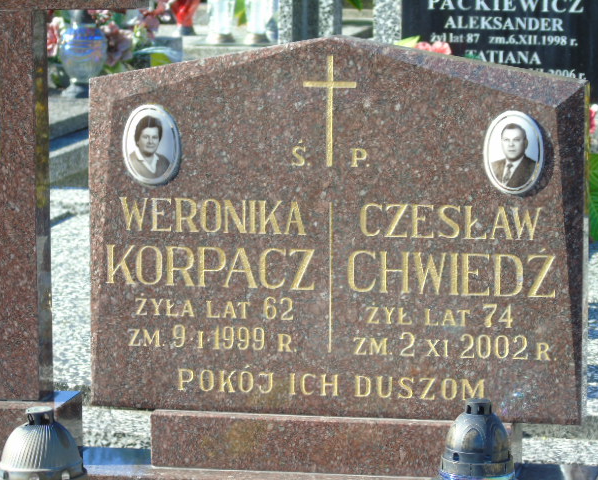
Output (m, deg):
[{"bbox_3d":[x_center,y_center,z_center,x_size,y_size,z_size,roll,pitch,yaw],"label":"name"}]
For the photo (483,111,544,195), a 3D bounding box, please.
[{"bbox_3d":[0.315,-0.128,3.850,0.089,0.122,0.012,2,6,14],"label":"photo"}]

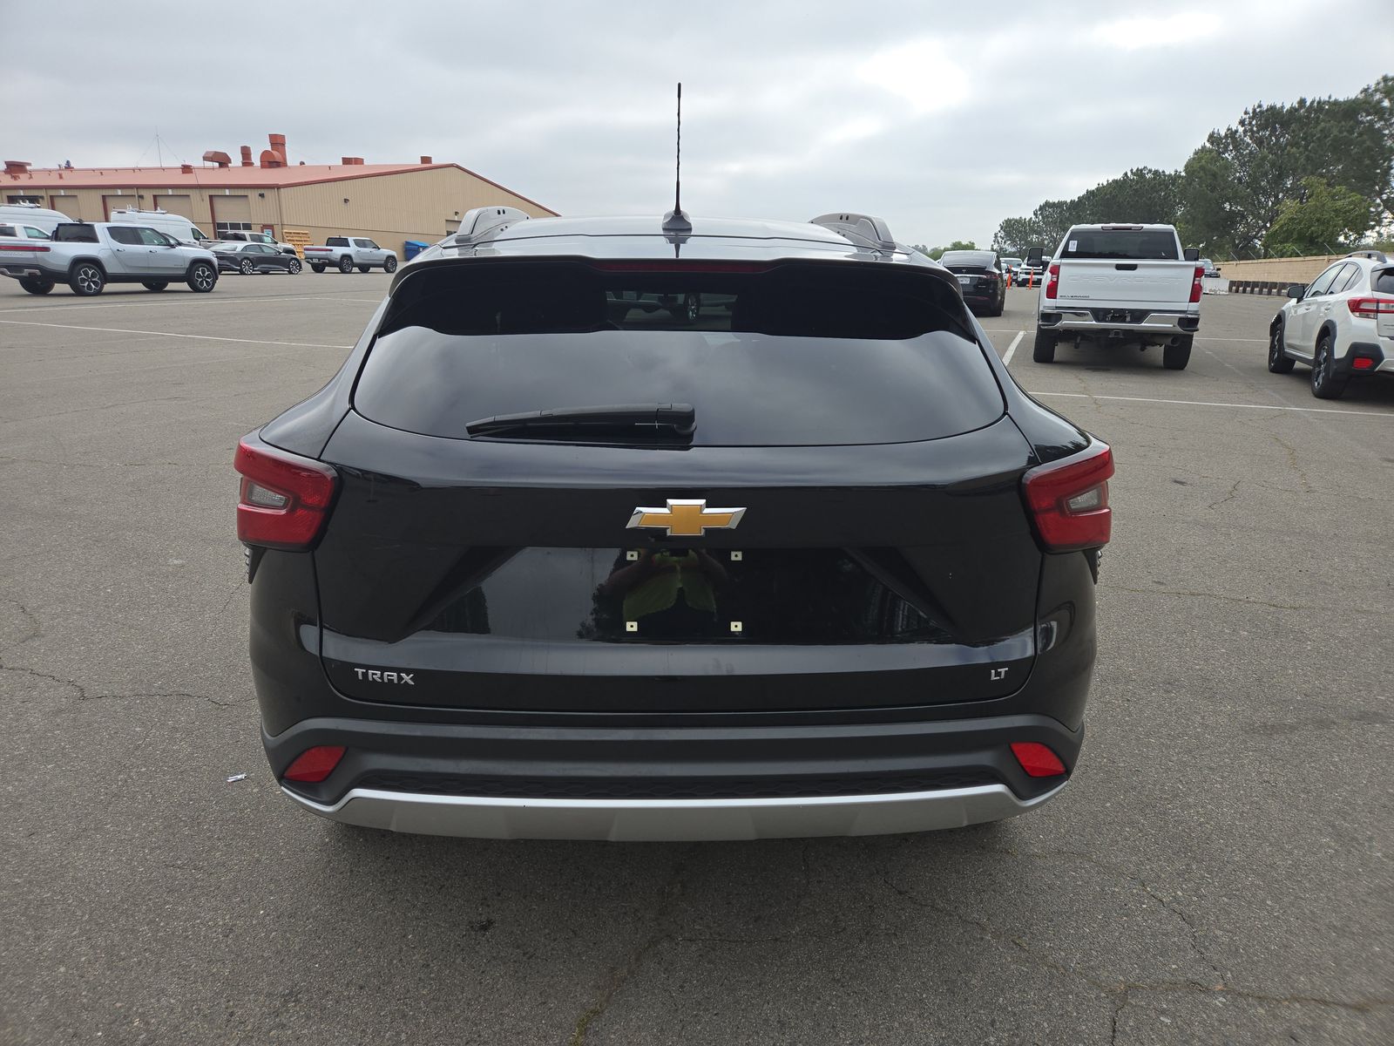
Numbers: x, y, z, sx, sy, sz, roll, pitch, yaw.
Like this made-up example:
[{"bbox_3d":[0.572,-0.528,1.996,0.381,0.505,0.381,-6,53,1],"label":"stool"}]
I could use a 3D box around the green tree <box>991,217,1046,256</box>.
[{"bbox_3d":[54.813,-47.599,157.763,9.210,8.430,9.210,1,16,0],"label":"green tree"}]

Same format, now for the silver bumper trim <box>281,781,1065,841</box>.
[{"bbox_3d":[-0.028,0.502,1.702,1.500,0.108,0.170,0,16,-2],"label":"silver bumper trim"}]

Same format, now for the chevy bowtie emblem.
[{"bbox_3d":[-0.017,-0.009,1.540,0.198,0.066,0.020,0,16,-2],"label":"chevy bowtie emblem"}]

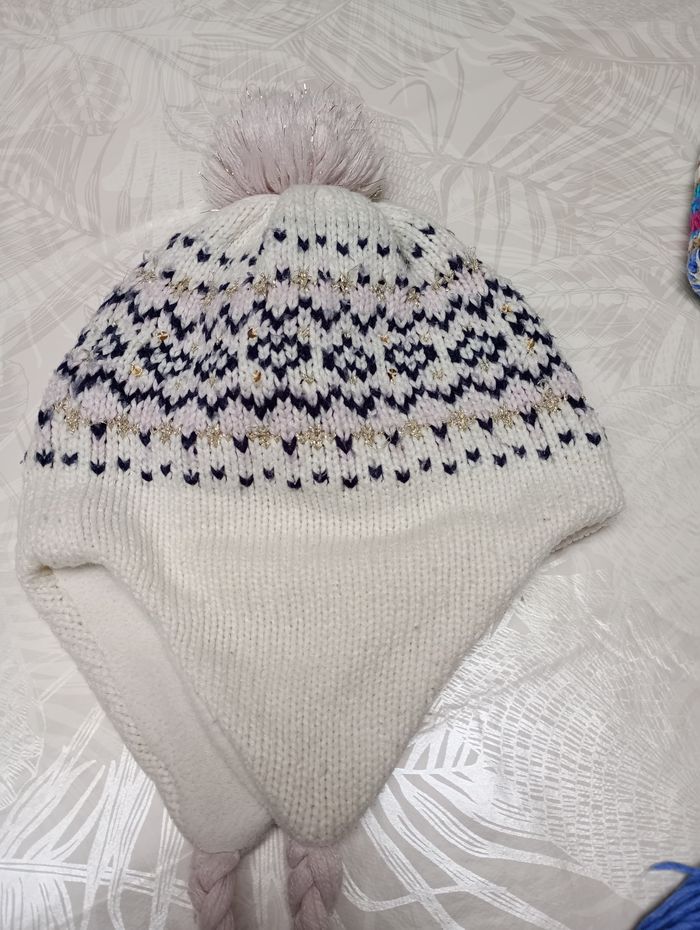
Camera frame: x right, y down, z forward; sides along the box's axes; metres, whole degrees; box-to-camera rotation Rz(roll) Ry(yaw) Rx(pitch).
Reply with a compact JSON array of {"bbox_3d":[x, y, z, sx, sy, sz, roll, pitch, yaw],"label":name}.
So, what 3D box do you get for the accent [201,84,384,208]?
[{"bbox_3d":[-0.026,-0.141,0.345,0.084,0.064,0.066,0,66,0],"label":"accent"}]

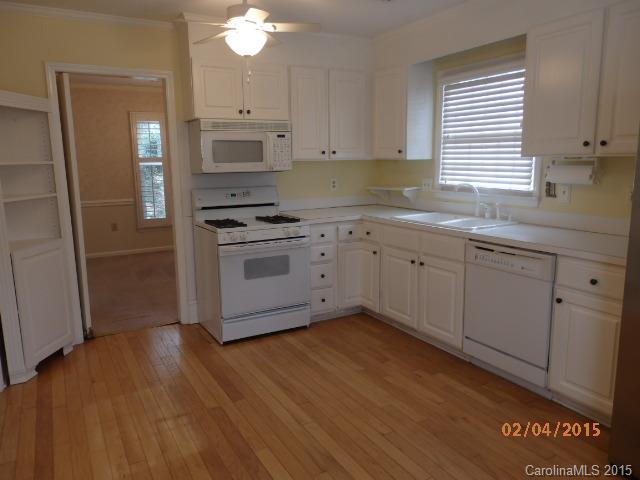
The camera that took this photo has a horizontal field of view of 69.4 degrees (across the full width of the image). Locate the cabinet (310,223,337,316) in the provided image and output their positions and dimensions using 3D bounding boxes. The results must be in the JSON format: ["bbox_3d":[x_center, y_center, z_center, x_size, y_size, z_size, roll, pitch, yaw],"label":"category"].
[{"bbox_3d":[-0.125,0.230,4.183,0.300,0.830,0.610,-6,11,-29],"label":"cabinet"}]

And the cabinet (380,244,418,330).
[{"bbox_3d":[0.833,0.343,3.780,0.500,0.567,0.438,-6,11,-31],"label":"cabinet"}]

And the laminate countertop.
[{"bbox_3d":[0.816,-0.092,3.336,1.123,0.041,2.792,-6,11,-31],"label":"laminate countertop"}]

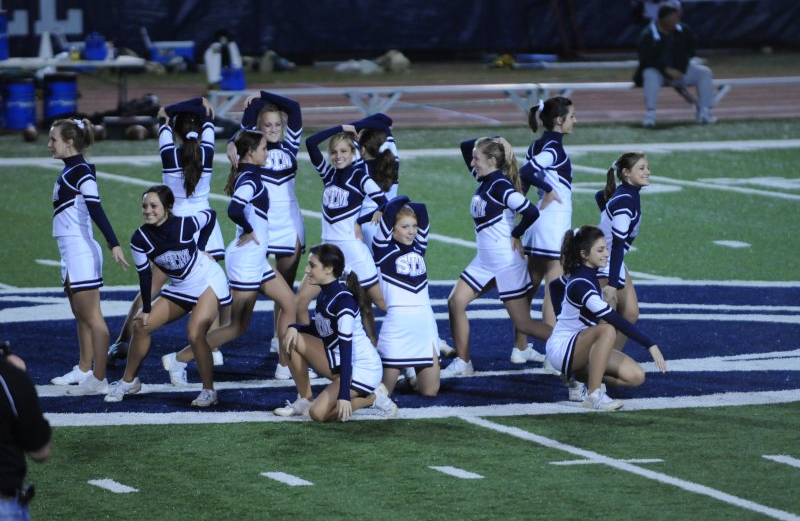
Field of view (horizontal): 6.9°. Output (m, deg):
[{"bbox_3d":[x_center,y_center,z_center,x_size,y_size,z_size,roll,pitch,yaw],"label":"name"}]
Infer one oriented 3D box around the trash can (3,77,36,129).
[{"bbox_3d":[-4.307,-1.771,75.320,0.400,0.600,0.400,-1,4,-12],"label":"trash can"}]

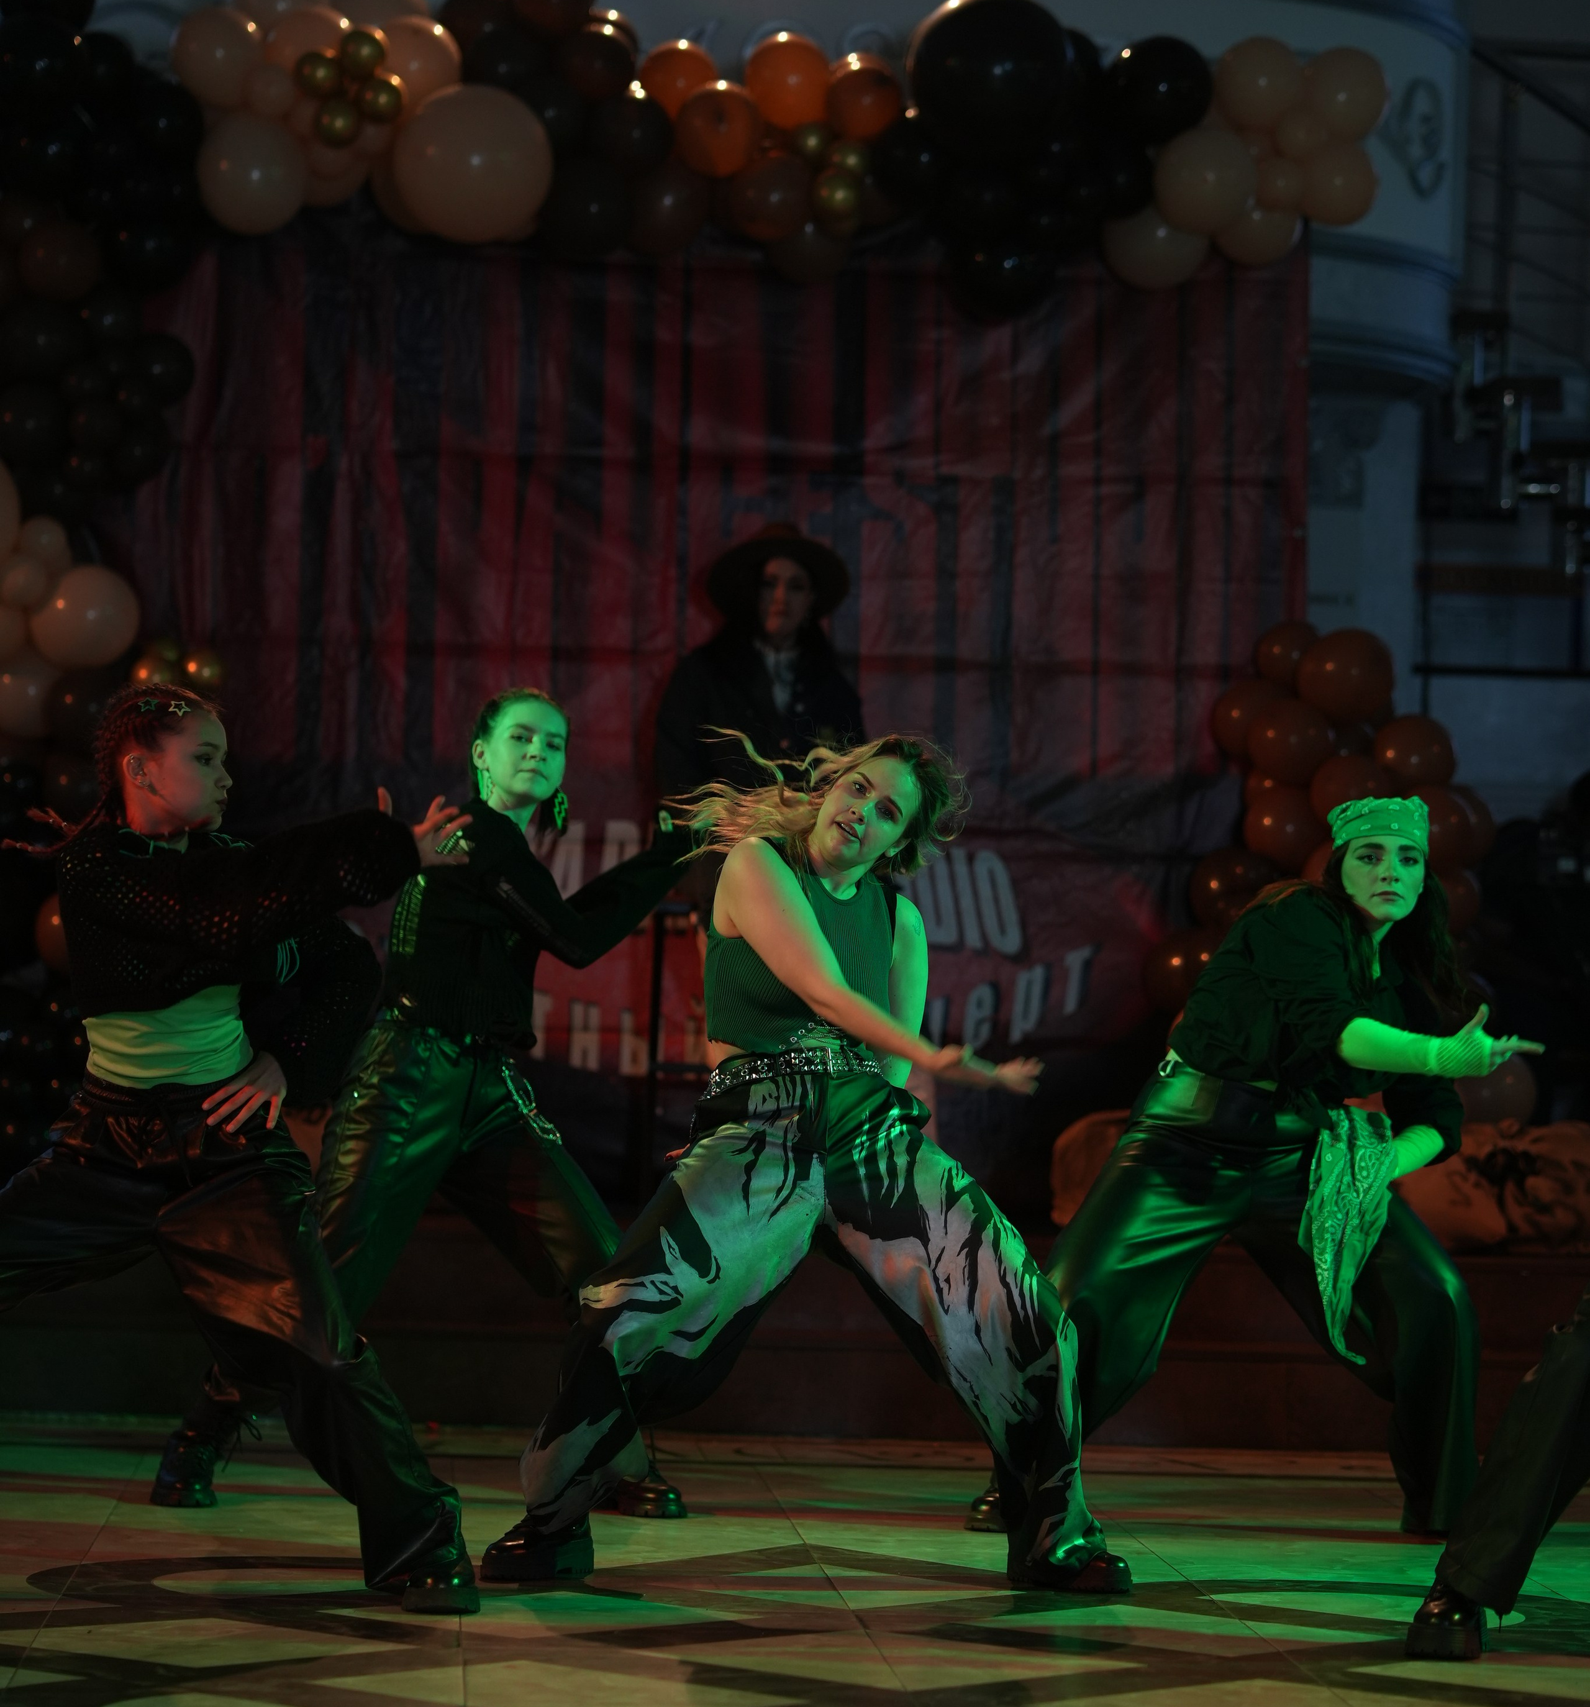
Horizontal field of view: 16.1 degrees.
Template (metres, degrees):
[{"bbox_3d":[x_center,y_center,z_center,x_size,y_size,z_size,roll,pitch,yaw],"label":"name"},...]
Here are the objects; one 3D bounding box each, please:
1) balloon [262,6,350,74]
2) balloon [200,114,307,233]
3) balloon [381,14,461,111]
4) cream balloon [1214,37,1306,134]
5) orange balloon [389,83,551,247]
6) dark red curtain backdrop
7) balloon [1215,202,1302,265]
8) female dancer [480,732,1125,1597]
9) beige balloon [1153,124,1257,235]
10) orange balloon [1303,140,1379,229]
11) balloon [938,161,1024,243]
[{"bbox_3d":[-1.205,-1.994,14.000,0.227,0.227,0.227,1,-1,0],"label":"balloon"},{"bbox_3d":[-1.286,-1.611,13.350,0.265,0.292,0.265,2,-1,0],"label":"balloon"},{"bbox_3d":[-0.950,-1.957,14.000,0.246,0.246,0.246,1,-1,0],"label":"balloon"},{"bbox_3d":[1.156,-1.909,14.000,0.227,0.241,0.234,1,-1,0],"label":"cream balloon"},{"bbox_3d":[-0.774,-1.648,13.439,0.383,0.382,0.383,2,-1,-4],"label":"orange balloon"},{"bbox_3d":[-0.231,-0.410,13.700,2.970,2.360,0.100,2,-1,-4],"label":"dark red curtain backdrop"},{"bbox_3d":[1.128,-1.536,13.712,0.213,0.213,0.213,2,-1,-4],"label":"balloon"},{"bbox_3d":[0.020,0.493,9.000,1.000,1.365,0.600,2,-1,-12],"label":"female dancer"},{"bbox_3d":[0.953,-1.561,13.050,0.233,0.252,0.233,2,-1,-3],"label":"beige balloon"},{"bbox_3d":[1.272,-1.562,13.150,0.183,0.192,0.183,2,-1,-3],"label":"orange balloon"},{"bbox_3d":[0.434,-1.517,13.100,0.195,0.195,0.195,2,-1,-3],"label":"balloon"}]

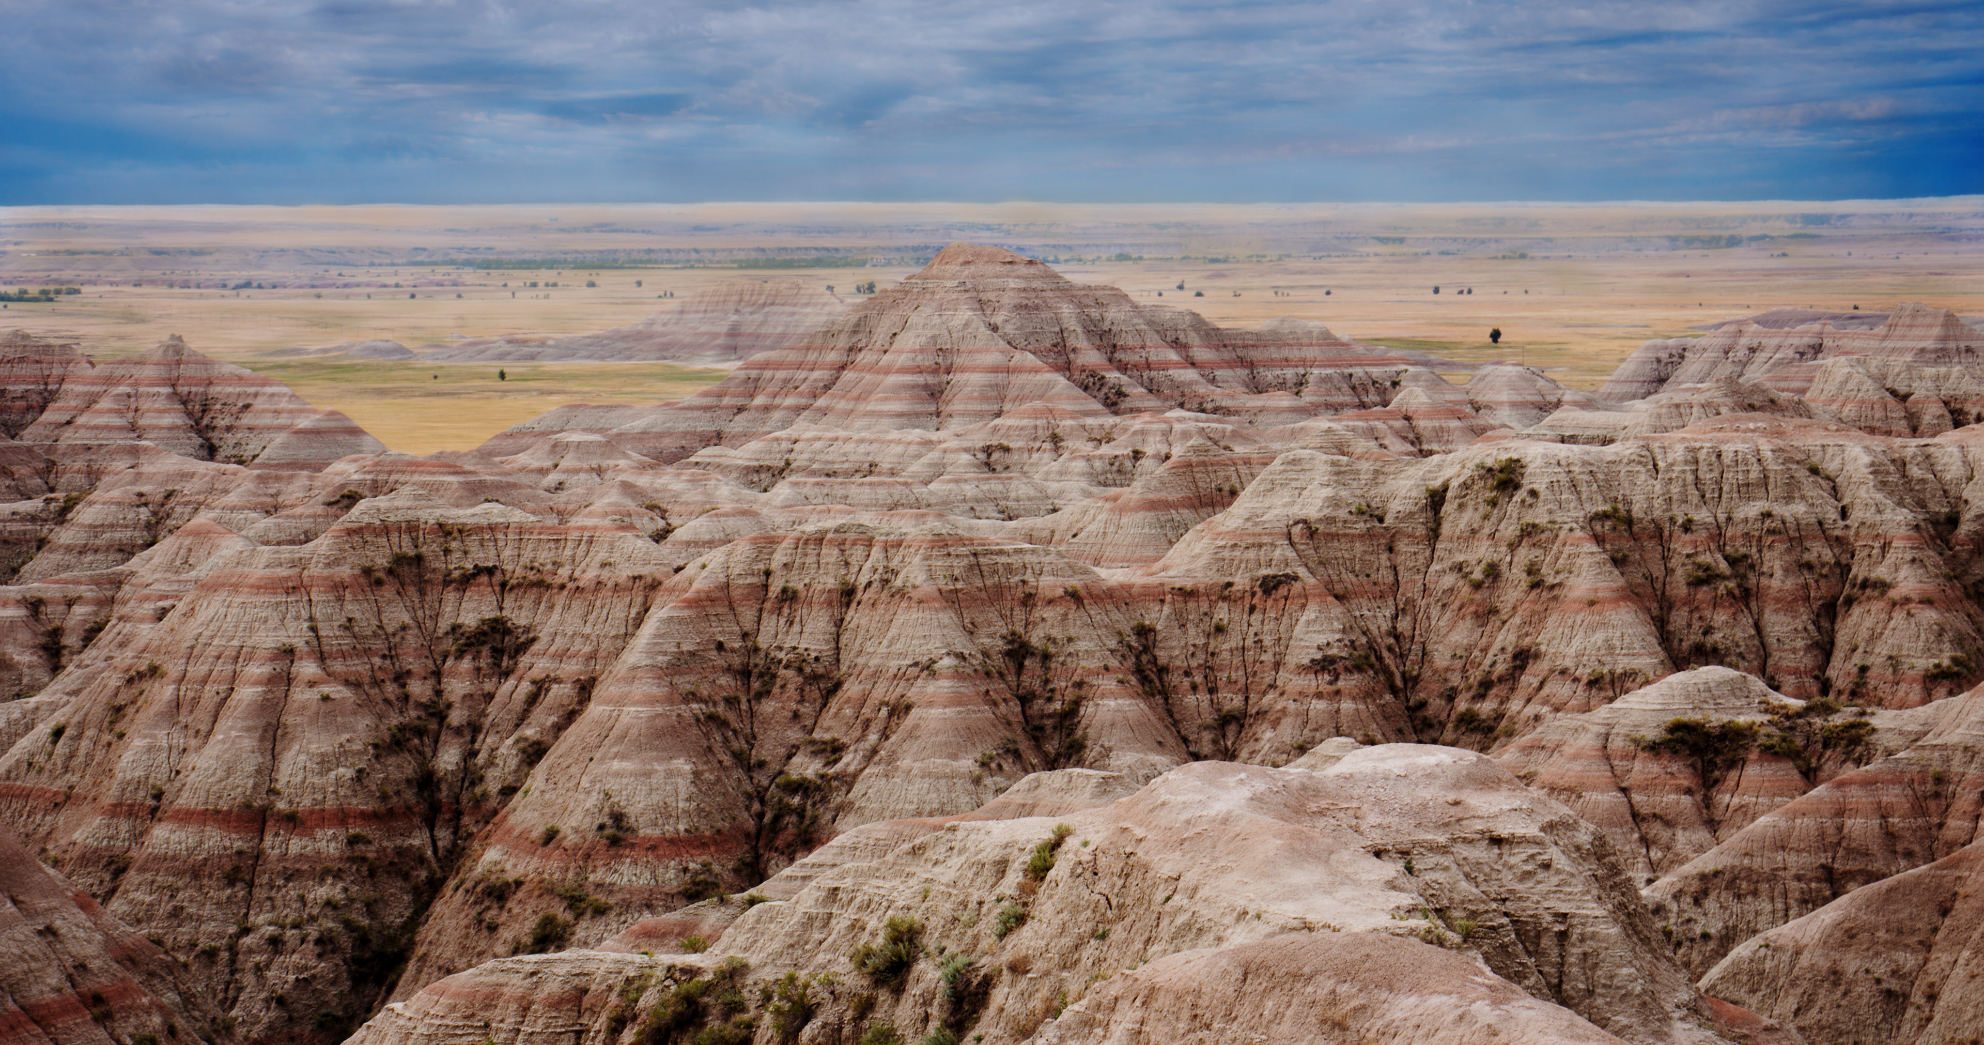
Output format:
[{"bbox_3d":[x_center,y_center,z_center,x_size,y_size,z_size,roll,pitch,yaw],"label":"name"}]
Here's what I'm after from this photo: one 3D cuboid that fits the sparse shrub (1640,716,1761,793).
[{"bbox_3d":[19.930,6.515,127.000,3.300,2.050,2.600,1,4,9],"label":"sparse shrub"}]

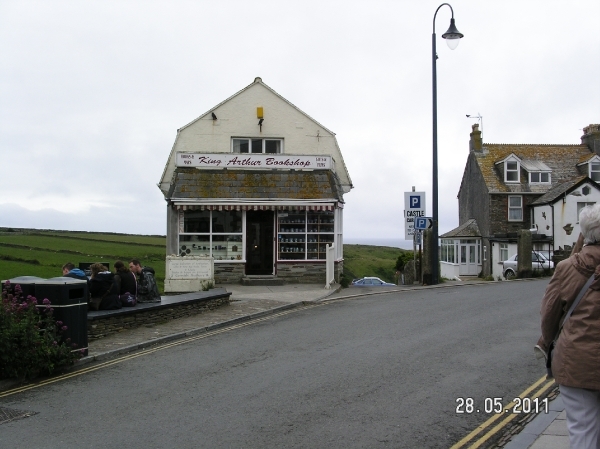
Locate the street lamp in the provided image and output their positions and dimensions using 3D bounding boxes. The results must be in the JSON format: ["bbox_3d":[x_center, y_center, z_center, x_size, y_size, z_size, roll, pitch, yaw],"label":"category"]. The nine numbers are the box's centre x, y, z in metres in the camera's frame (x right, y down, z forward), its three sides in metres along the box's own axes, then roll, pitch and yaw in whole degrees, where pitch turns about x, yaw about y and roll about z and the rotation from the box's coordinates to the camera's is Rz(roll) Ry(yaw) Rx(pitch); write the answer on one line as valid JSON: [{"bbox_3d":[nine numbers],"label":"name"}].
[{"bbox_3d":[4.530,-2.430,19.950,0.660,8.580,1.400,1,-1,-41],"label":"street lamp"}]

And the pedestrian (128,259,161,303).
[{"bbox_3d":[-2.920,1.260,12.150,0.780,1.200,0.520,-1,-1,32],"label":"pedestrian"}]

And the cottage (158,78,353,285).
[{"bbox_3d":[-0.950,-1.400,24.600,6.400,6.700,8.500,0,-1,6],"label":"cottage"}]

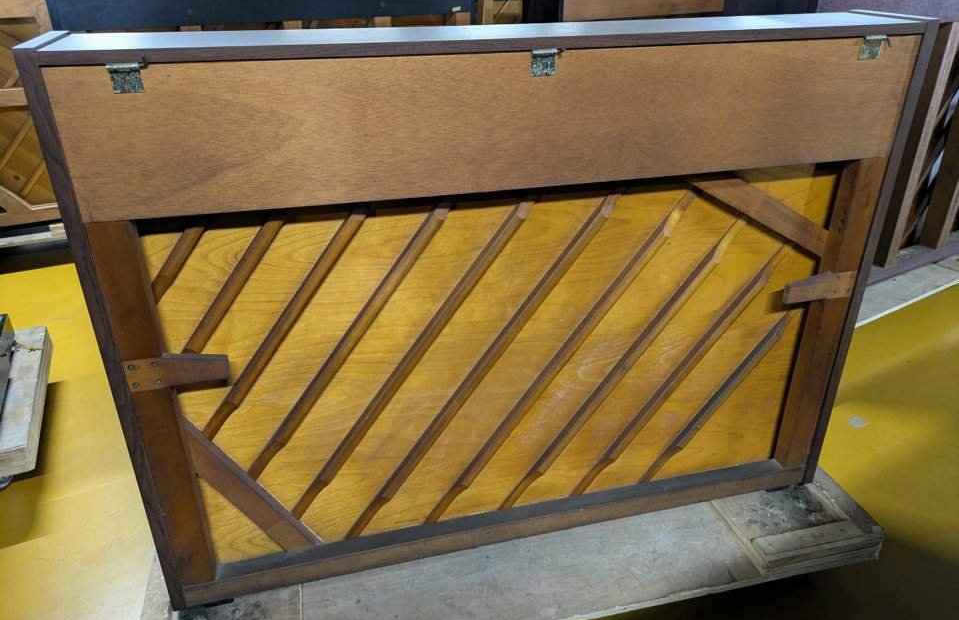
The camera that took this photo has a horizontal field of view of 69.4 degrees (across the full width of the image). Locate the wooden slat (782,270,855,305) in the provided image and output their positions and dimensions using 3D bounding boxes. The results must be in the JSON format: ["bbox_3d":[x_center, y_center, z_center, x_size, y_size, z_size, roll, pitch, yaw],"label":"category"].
[{"bbox_3d":[0.718,-0.052,1.470,0.164,0.060,0.024,-7,27,-13],"label":"wooden slat"}]

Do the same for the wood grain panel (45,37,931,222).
[{"bbox_3d":[0.101,-0.316,1.153,1.433,0.221,0.016,-7,27,-13],"label":"wood grain panel"}]

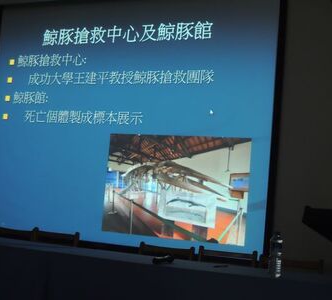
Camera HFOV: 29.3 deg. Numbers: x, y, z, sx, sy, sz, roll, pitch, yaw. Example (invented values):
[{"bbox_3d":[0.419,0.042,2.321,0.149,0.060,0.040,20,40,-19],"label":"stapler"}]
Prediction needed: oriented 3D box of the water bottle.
[{"bbox_3d":[0.538,0.515,3.100,0.065,0.227,0.065,5,-6,0],"label":"water bottle"}]

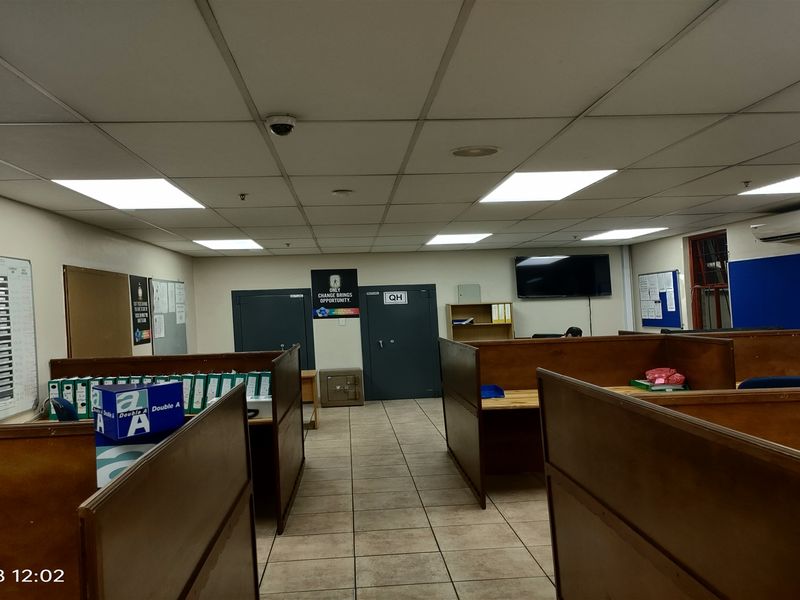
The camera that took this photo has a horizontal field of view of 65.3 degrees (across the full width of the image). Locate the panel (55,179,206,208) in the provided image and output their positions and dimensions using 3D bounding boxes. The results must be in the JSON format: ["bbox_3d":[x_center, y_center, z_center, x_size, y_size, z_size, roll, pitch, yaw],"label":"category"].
[{"bbox_3d":[-1.861,-0.766,4.455,0.686,0.069,1.137,-2,-1,-4],"label":"panel"}]

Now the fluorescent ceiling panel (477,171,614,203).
[{"bbox_3d":[1.084,-0.883,4.798,0.715,0.069,1.176,-2,-1,-4],"label":"fluorescent ceiling panel"}]

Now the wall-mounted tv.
[{"bbox_3d":[2.600,-0.370,9.942,1.518,0.641,0.098,-2,-1,-4],"label":"wall-mounted tv"}]

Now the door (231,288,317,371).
[{"bbox_3d":[-1.934,0.747,9.676,1.214,1.799,0.137,-2,-1,-4],"label":"door"}]

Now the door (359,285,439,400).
[{"bbox_3d":[0.012,0.673,9.818,1.212,1.790,0.137,-2,-1,-4],"label":"door"}]

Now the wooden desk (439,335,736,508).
[{"bbox_3d":[1.420,0.895,5.348,1.891,1.133,1.666,-2,-1,-4],"label":"wooden desk"}]

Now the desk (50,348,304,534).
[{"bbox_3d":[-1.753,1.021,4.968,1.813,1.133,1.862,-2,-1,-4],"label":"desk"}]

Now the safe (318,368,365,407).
[{"bbox_3d":[-0.873,1.335,9.489,0.637,0.532,0.470,-2,-1,-4],"label":"safe"}]

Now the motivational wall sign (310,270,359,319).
[{"bbox_3d":[-1.002,-0.088,9.731,0.713,0.764,0.029,-2,-1,-4],"label":"motivational wall sign"}]

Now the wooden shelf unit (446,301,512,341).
[{"bbox_3d":[1.266,0.788,9.736,0.980,1.454,0.304,-2,-1,-4],"label":"wooden shelf unit"}]

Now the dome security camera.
[{"bbox_3d":[-0.533,-0.774,2.811,0.125,0.078,0.125,-2,-1,-4],"label":"dome security camera"}]

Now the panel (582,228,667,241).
[{"bbox_3d":[3.078,-0.923,8.633,0.706,0.069,1.205,-2,-1,-4],"label":"panel"}]

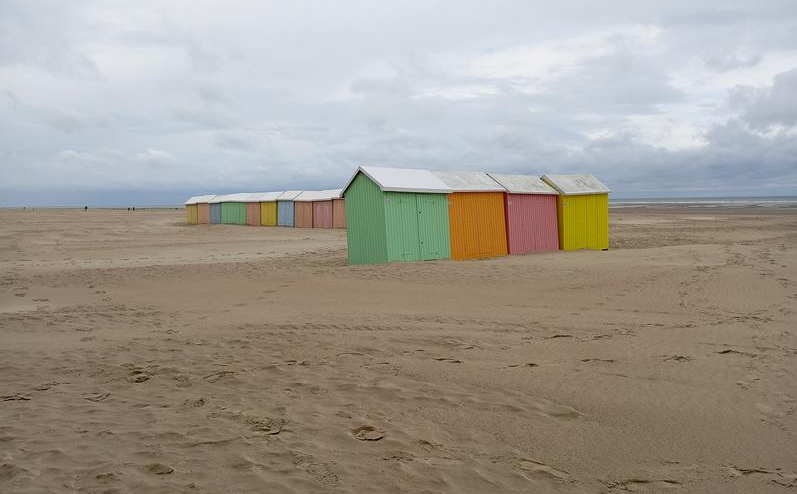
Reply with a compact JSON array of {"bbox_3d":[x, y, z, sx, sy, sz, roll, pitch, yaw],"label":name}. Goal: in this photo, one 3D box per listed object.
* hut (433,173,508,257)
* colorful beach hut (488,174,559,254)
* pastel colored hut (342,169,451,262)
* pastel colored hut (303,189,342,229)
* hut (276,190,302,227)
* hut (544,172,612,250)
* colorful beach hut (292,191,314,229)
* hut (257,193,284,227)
[{"bbox_3d":[1.697,-0.888,17.659,1.595,2.337,2.291,-2,2,45],"label":"hut"},{"bbox_3d":[3.536,-1.008,19.476,2.299,2.335,1.575,-3,1,-38],"label":"colorful beach hut"},{"bbox_3d":[-0.004,-0.788,16.116,2.337,2.346,1.608,-3,0,-42],"label":"pastel colored hut"},{"bbox_3d":[-4.131,-2.368,39.975,1.581,2.339,2.232,-4,5,-41],"label":"pastel colored hut"},{"bbox_3d":[-6.947,-2.553,43.203,1.581,2.339,2.232,-4,5,-41],"label":"hut"},{"bbox_3d":[5.404,-1.123,20.512,2.266,2.343,1.559,-5,6,-36],"label":"hut"},{"bbox_3d":[-5.539,-2.461,41.589,1.581,2.339,2.232,-4,5,-41],"label":"colorful beach hut"},{"bbox_3d":[-8.356,-2.646,44.816,1.581,2.339,2.232,-4,5,-41],"label":"hut"}]

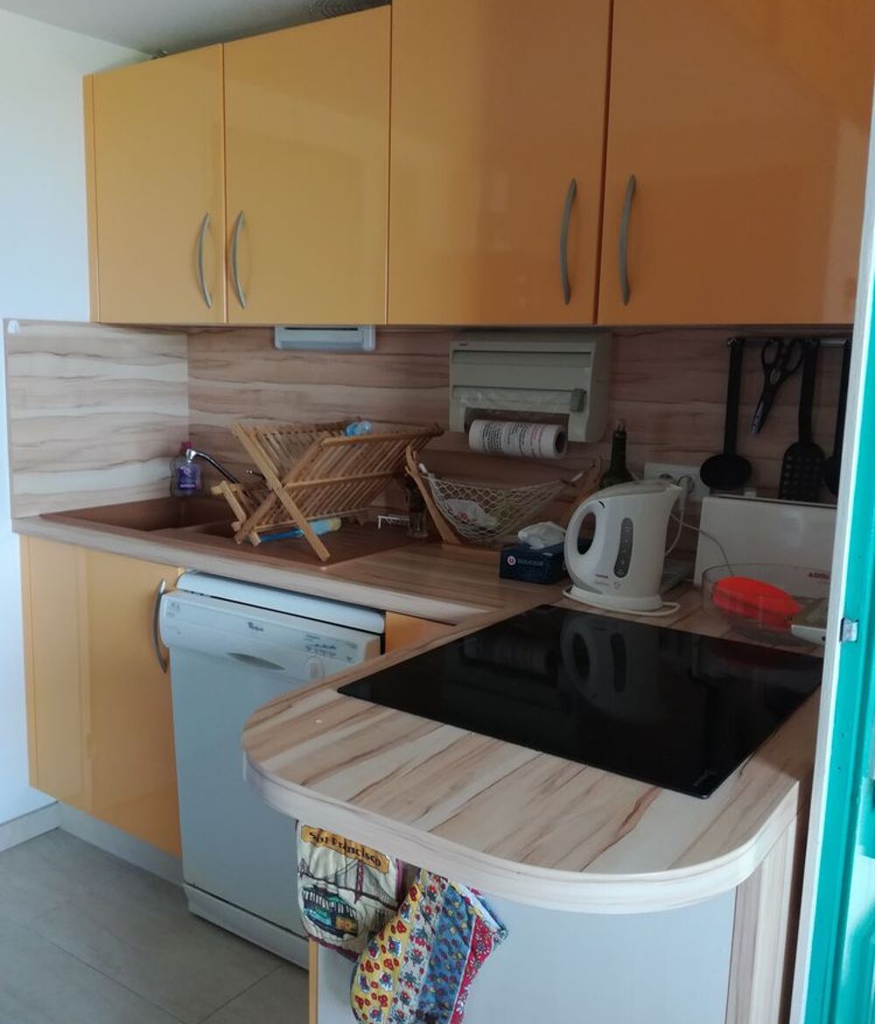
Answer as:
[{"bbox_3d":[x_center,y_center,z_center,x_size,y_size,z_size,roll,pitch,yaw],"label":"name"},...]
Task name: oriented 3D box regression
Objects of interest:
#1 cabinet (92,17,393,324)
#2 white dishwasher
[{"bbox_3d":[-0.431,-0.800,2.330,1.033,0.643,0.355,8,11,34],"label":"cabinet"},{"bbox_3d":[-0.218,0.573,2.203,0.599,0.860,0.598,8,11,34],"label":"white dishwasher"}]

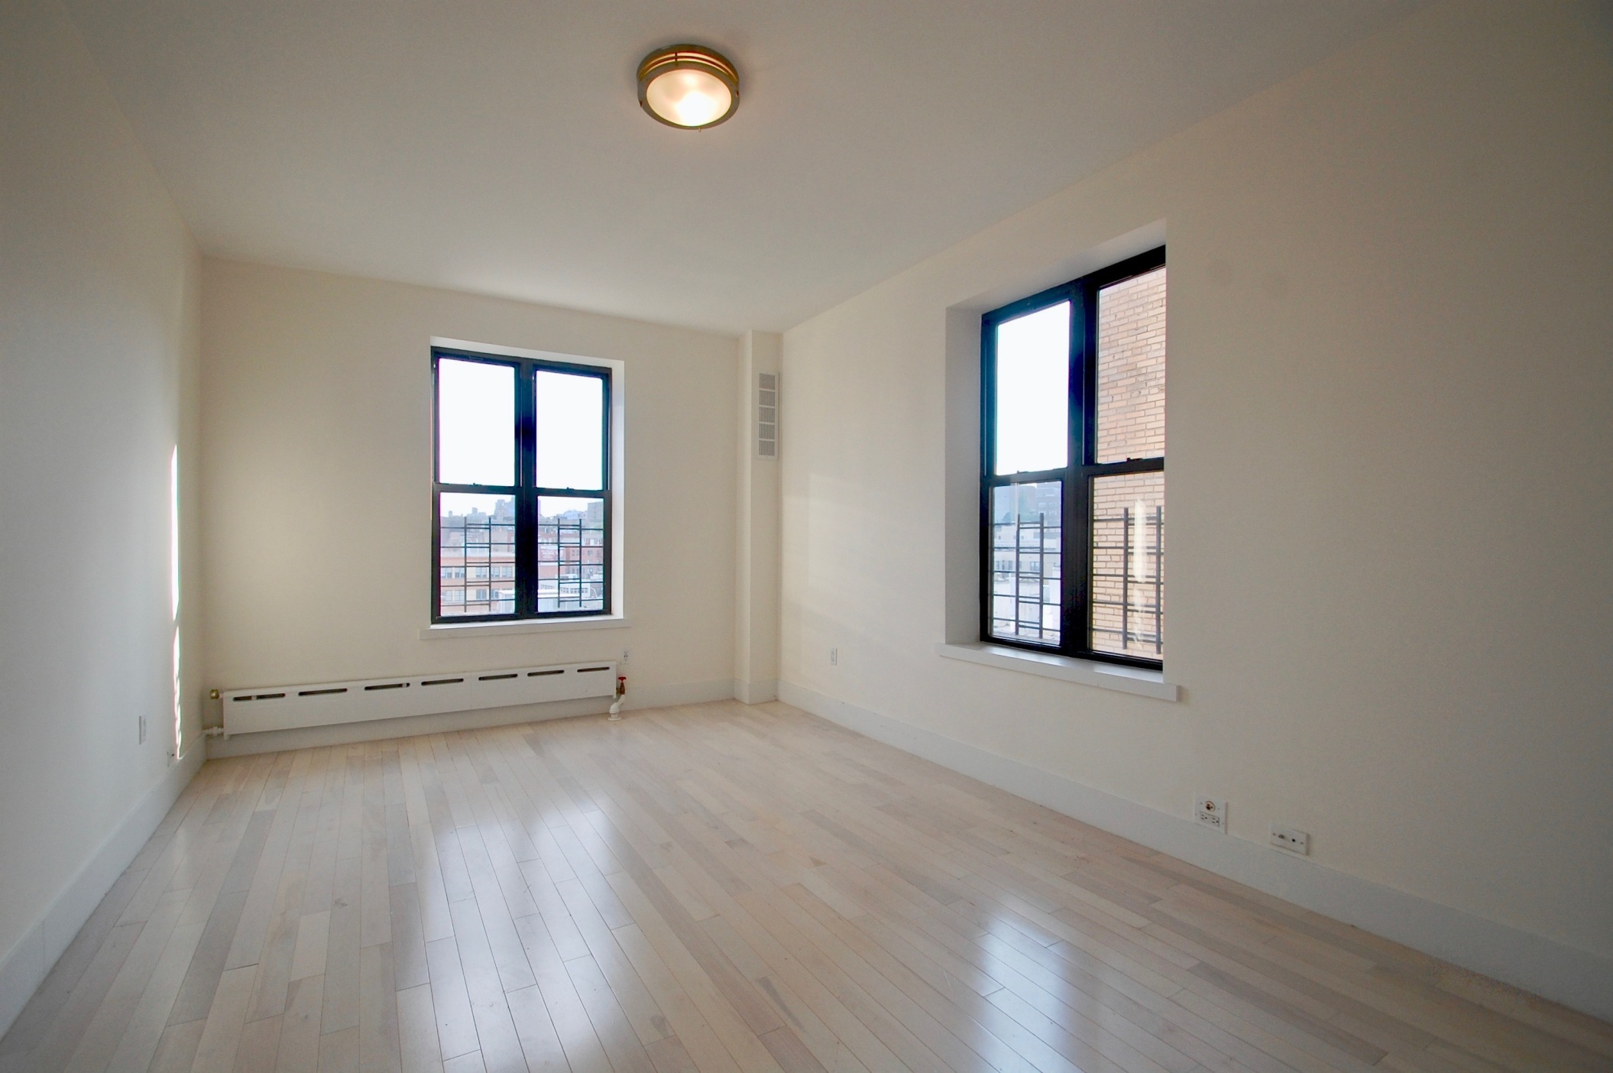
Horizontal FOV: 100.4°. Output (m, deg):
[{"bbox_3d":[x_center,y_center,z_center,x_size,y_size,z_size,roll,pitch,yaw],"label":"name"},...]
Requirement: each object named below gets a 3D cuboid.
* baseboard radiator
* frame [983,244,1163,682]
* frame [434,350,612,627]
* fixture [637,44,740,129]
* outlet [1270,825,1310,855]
[{"bbox_3d":[-2.254,0.975,4.169,2.086,0.231,0.110,0,0,-28],"label":"baseboard radiator"},{"bbox_3d":[1.312,-0.324,3.215,0.090,1.794,1.165,0,0,-33],"label":"frame"},{"bbox_3d":[-1.956,-0.330,4.689,1.153,1.808,0.090,0,0,-28],"label":"frame"},{"bbox_3d":[-0.399,-1.510,2.287,0.348,0.075,0.348,0,0,0],"label":"fixture"},{"bbox_3d":[1.614,1.014,2.251,0.011,0.070,0.113,0,0,-33],"label":"outlet"}]

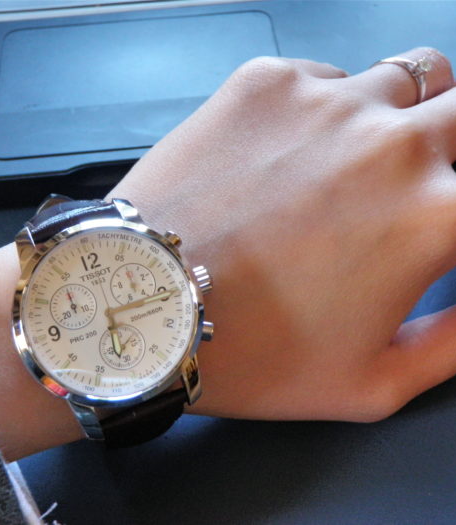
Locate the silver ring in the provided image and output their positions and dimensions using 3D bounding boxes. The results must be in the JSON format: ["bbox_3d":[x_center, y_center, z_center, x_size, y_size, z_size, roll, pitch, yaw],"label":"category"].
[{"bbox_3d":[0.048,-0.050,0.206,0.004,0.022,0.019,-35,90,-41],"label":"silver ring"}]

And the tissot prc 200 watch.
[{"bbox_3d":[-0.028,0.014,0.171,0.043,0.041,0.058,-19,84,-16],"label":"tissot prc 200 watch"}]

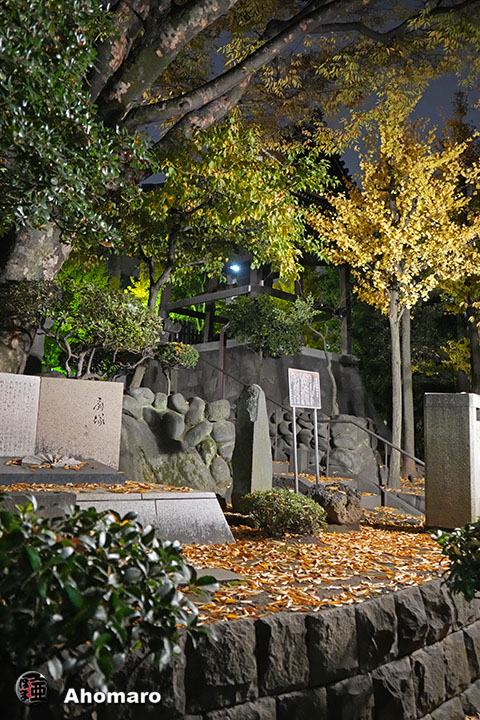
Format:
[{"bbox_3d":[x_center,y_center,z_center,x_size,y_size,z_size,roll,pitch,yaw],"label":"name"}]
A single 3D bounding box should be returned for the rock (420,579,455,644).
[{"bbox_3d":[0.994,1.363,3.327,0.260,0.290,0.230,7,-10,-40],"label":"rock"}]

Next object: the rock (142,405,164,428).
[{"bbox_3d":[-1.006,0.661,7.000,0.249,0.272,0.250,1,-7,-3],"label":"rock"}]

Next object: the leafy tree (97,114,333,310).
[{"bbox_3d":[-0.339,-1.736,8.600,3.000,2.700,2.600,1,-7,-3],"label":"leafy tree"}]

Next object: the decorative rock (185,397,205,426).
[{"bbox_3d":[-0.528,0.604,7.000,0.226,0.339,0.260,1,-7,-3],"label":"decorative rock"}]

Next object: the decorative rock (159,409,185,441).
[{"bbox_3d":[-0.699,0.668,6.114,0.250,0.290,0.240,2,-7,-20],"label":"decorative rock"}]

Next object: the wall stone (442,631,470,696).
[{"bbox_3d":[1.072,1.612,3.264,0.280,0.295,0.230,6,-9,-42],"label":"wall stone"}]

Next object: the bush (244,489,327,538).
[{"bbox_3d":[0.325,1.178,4.695,0.660,0.380,0.580,0,-7,0],"label":"bush"}]

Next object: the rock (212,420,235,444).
[{"bbox_3d":[-0.173,0.755,6.255,0.230,0.240,0.220,2,-7,-20],"label":"rock"}]

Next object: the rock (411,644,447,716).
[{"bbox_3d":[0.854,1.573,3.027,0.280,0.300,0.230,5,-8,-38],"label":"rock"}]

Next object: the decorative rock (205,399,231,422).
[{"bbox_3d":[-0.252,0.592,7.000,0.272,0.272,0.260,1,-7,-3],"label":"decorative rock"}]

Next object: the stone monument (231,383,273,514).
[{"bbox_3d":[0.121,0.839,5.842,0.300,1.220,0.240,7,-9,-45],"label":"stone monument"}]

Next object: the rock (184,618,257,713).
[{"bbox_3d":[-0.118,1.245,2.541,0.290,0.335,0.240,4,-8,-21],"label":"rock"}]

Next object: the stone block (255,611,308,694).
[{"bbox_3d":[0.136,1.247,2.640,0.225,0.310,0.240,4,-8,-22],"label":"stone block"}]

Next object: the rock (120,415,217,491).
[{"bbox_3d":[-0.756,1.008,6.600,1.080,0.820,0.700,1,-7,-3],"label":"rock"}]

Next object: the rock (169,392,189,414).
[{"bbox_3d":[-0.715,0.509,7.000,0.226,0.249,0.230,1,-7,-3],"label":"rock"}]

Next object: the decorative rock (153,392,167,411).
[{"bbox_3d":[-0.845,0.437,6.292,0.150,0.190,0.180,2,-7,-20],"label":"decorative rock"}]

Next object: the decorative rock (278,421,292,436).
[{"bbox_3d":[0.704,1.063,9.300,0.210,0.241,0.200,1,-7,-3],"label":"decorative rock"}]

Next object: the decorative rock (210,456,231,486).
[{"bbox_3d":[-0.218,1.232,6.650,0.215,0.323,0.250,1,-7,-3],"label":"decorative rock"}]

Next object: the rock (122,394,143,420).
[{"bbox_3d":[-1.091,0.485,6.085,0.230,0.260,0.220,2,-7,-20],"label":"rock"}]

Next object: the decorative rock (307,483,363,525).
[{"bbox_3d":[0.794,1.208,5.094,0.460,0.340,0.380,2,-7,-15],"label":"decorative rock"}]

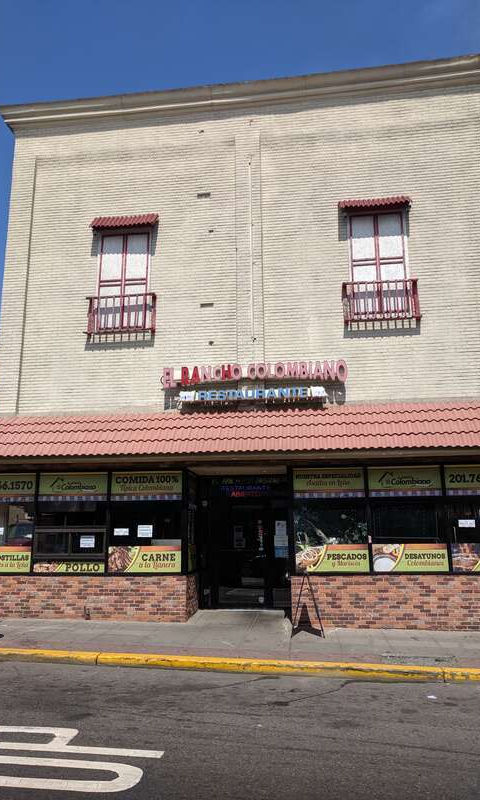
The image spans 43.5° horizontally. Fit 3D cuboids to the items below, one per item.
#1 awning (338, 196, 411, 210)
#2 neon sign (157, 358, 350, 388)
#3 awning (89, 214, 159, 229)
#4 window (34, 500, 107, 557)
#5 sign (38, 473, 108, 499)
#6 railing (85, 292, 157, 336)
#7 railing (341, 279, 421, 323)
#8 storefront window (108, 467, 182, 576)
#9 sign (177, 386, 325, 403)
[{"bbox_3d":[2.840,-4.187,12.691,1.500,0.297,0.238,-2,-13,8],"label":"awning"},{"bbox_3d":[0.283,-0.497,12.240,3.795,0.456,0.158,-2,-13,8],"label":"neon sign"},{"bbox_3d":[-2.569,-4.010,13.427,1.520,0.337,0.238,-2,-13,8],"label":"awning"},{"bbox_3d":[-3.356,2.523,11.831,1.485,1.084,0.079,-2,-13,8],"label":"window"},{"bbox_3d":[-3.330,1.732,12.015,1.445,0.549,0.030,-2,-13,8],"label":"sign"},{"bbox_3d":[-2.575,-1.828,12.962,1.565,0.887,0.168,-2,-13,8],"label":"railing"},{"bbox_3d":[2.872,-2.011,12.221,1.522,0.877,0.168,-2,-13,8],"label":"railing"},{"bbox_3d":[-1.825,2.351,11.651,1.450,1.975,0.079,-2,-13,8],"label":"storefront window"},{"bbox_3d":[0.249,-0.085,12.129,2.971,0.221,0.178,-2,-13,8],"label":"sign"}]

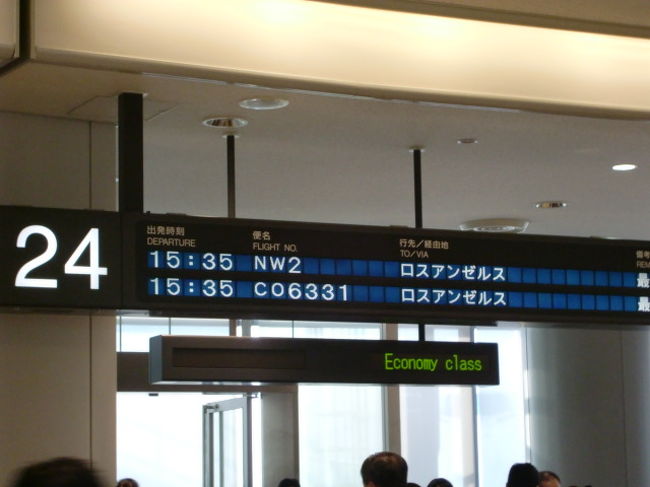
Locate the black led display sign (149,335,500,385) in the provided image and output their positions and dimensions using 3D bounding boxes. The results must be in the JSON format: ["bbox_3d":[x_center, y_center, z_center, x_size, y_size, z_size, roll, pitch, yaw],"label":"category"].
[{"bbox_3d":[0.032,0.656,9.600,2.032,0.240,0.187,3,-9,-25],"label":"black led display sign"}]

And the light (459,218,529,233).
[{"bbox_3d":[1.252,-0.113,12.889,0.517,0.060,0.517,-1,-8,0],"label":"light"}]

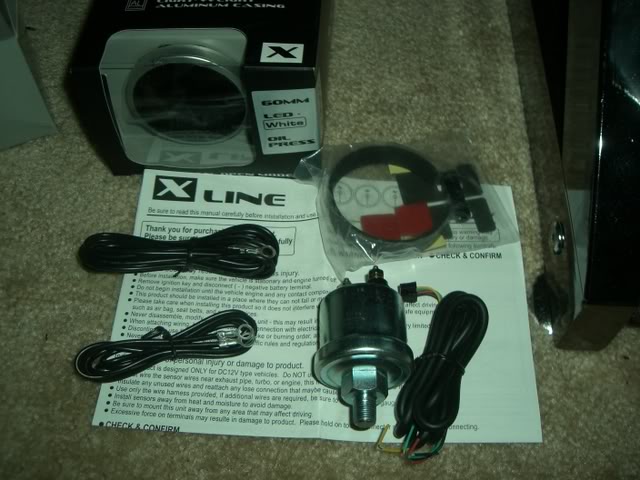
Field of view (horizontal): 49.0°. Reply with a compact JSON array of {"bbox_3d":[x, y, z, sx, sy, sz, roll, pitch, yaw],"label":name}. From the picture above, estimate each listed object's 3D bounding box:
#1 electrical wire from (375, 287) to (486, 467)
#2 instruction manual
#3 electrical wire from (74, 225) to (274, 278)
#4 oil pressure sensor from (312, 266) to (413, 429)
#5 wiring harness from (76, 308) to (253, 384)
[{"bbox_3d":[0.057,0.062,0.337,0.034,0.016,0.089,19,60,10],"label":"electrical wire"},{"bbox_3d":[0.002,0.027,0.365,0.210,0.004,0.148,2,59,0],"label":"instruction manual"},{"bbox_3d":[-0.073,0.005,0.369,0.104,0.014,0.029,1,59,-1],"label":"electrical wire"},{"bbox_3d":[0.020,0.052,0.325,0.045,0.045,0.071,2,54,0],"label":"oil pressure sensor"},{"bbox_3d":[-0.074,0.052,0.342,0.088,0.011,0.024,-12,60,-9],"label":"wiring harness"}]

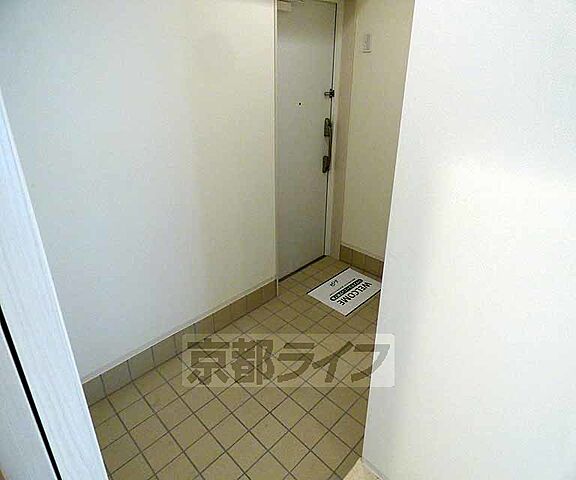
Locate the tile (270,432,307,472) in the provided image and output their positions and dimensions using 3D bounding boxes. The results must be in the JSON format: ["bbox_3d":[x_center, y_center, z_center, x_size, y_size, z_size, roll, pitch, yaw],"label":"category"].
[{"bbox_3d":[0.007,1.060,1.738,0.147,0.010,0.147,-25,36,-39],"label":"tile"}]

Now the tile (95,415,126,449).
[{"bbox_3d":[-0.947,1.017,1.839,0.147,0.010,0.147,-25,36,-39],"label":"tile"}]

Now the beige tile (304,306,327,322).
[{"bbox_3d":[0.223,0.572,2.679,0.147,0.010,0.147,-25,36,-39],"label":"beige tile"}]

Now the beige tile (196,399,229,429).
[{"bbox_3d":[-0.415,0.965,1.921,0.146,0.010,0.146,25,36,39],"label":"beige tile"}]

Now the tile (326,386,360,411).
[{"bbox_3d":[0.327,0.915,2.021,0.146,0.012,0.146,24,36,39],"label":"tile"}]

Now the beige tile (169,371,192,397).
[{"bbox_3d":[-0.628,0.871,2.115,0.146,0.012,0.146,24,36,39],"label":"beige tile"}]

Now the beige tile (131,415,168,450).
[{"bbox_3d":[-0.730,1.014,1.826,0.146,0.010,0.146,25,36,39],"label":"beige tile"}]

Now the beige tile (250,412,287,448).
[{"bbox_3d":[-0.100,1.012,1.832,0.145,0.010,0.145,24,36,39],"label":"beige tile"}]

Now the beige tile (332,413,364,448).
[{"bbox_3d":[0.324,1.014,1.843,0.146,0.010,0.146,24,36,39],"label":"beige tile"}]

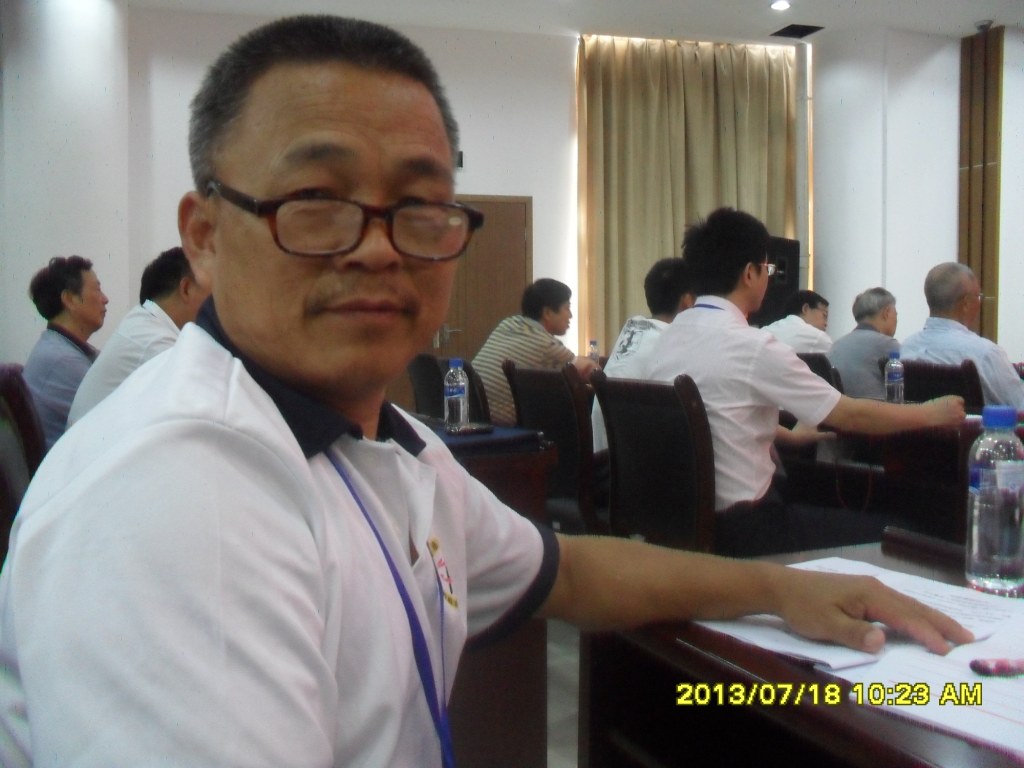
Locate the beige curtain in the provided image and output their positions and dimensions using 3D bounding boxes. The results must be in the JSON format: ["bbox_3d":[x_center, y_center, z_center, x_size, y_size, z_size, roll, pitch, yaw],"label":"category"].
[{"bbox_3d":[1.537,-1.188,8.910,2.020,3.450,0.140,-1,3,-12],"label":"beige curtain"}]

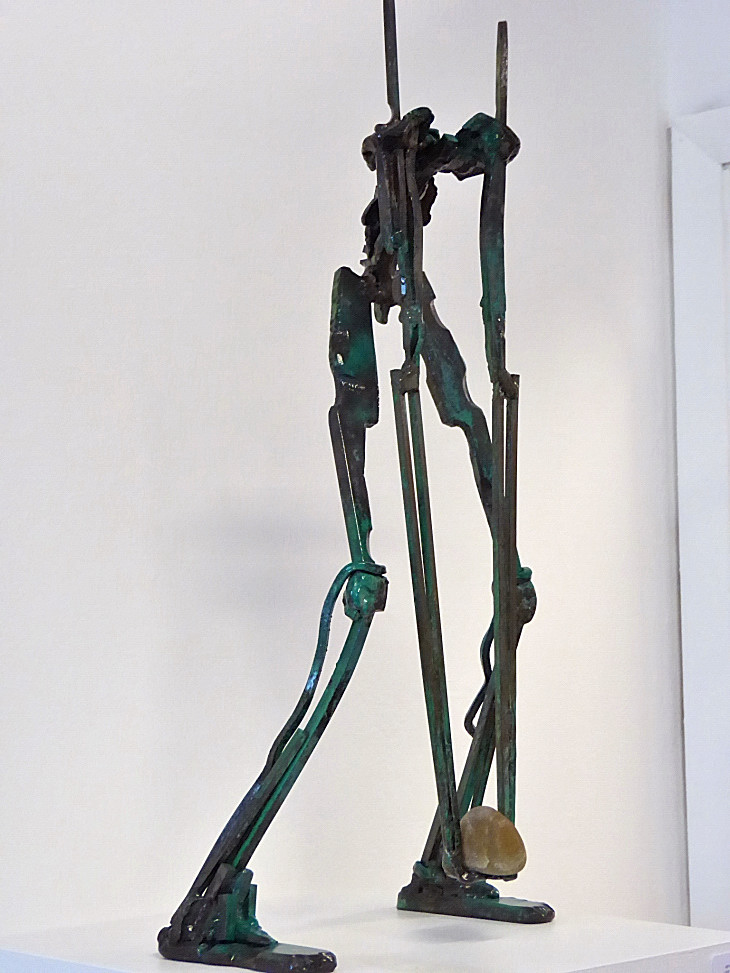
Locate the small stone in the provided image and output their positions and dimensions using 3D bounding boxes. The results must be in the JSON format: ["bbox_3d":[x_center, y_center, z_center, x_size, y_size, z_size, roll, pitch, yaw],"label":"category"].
[{"bbox_3d":[0.093,0.257,1.510,0.048,0.051,0.042,-1,-4,3],"label":"small stone"}]

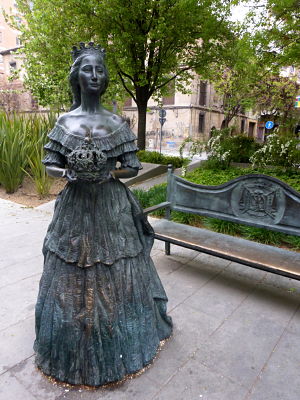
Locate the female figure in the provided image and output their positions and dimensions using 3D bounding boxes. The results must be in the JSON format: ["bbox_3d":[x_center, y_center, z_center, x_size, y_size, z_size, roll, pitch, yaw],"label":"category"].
[{"bbox_3d":[-0.341,0.042,1.866,0.951,1.830,0.987,0,15,-4],"label":"female figure"}]

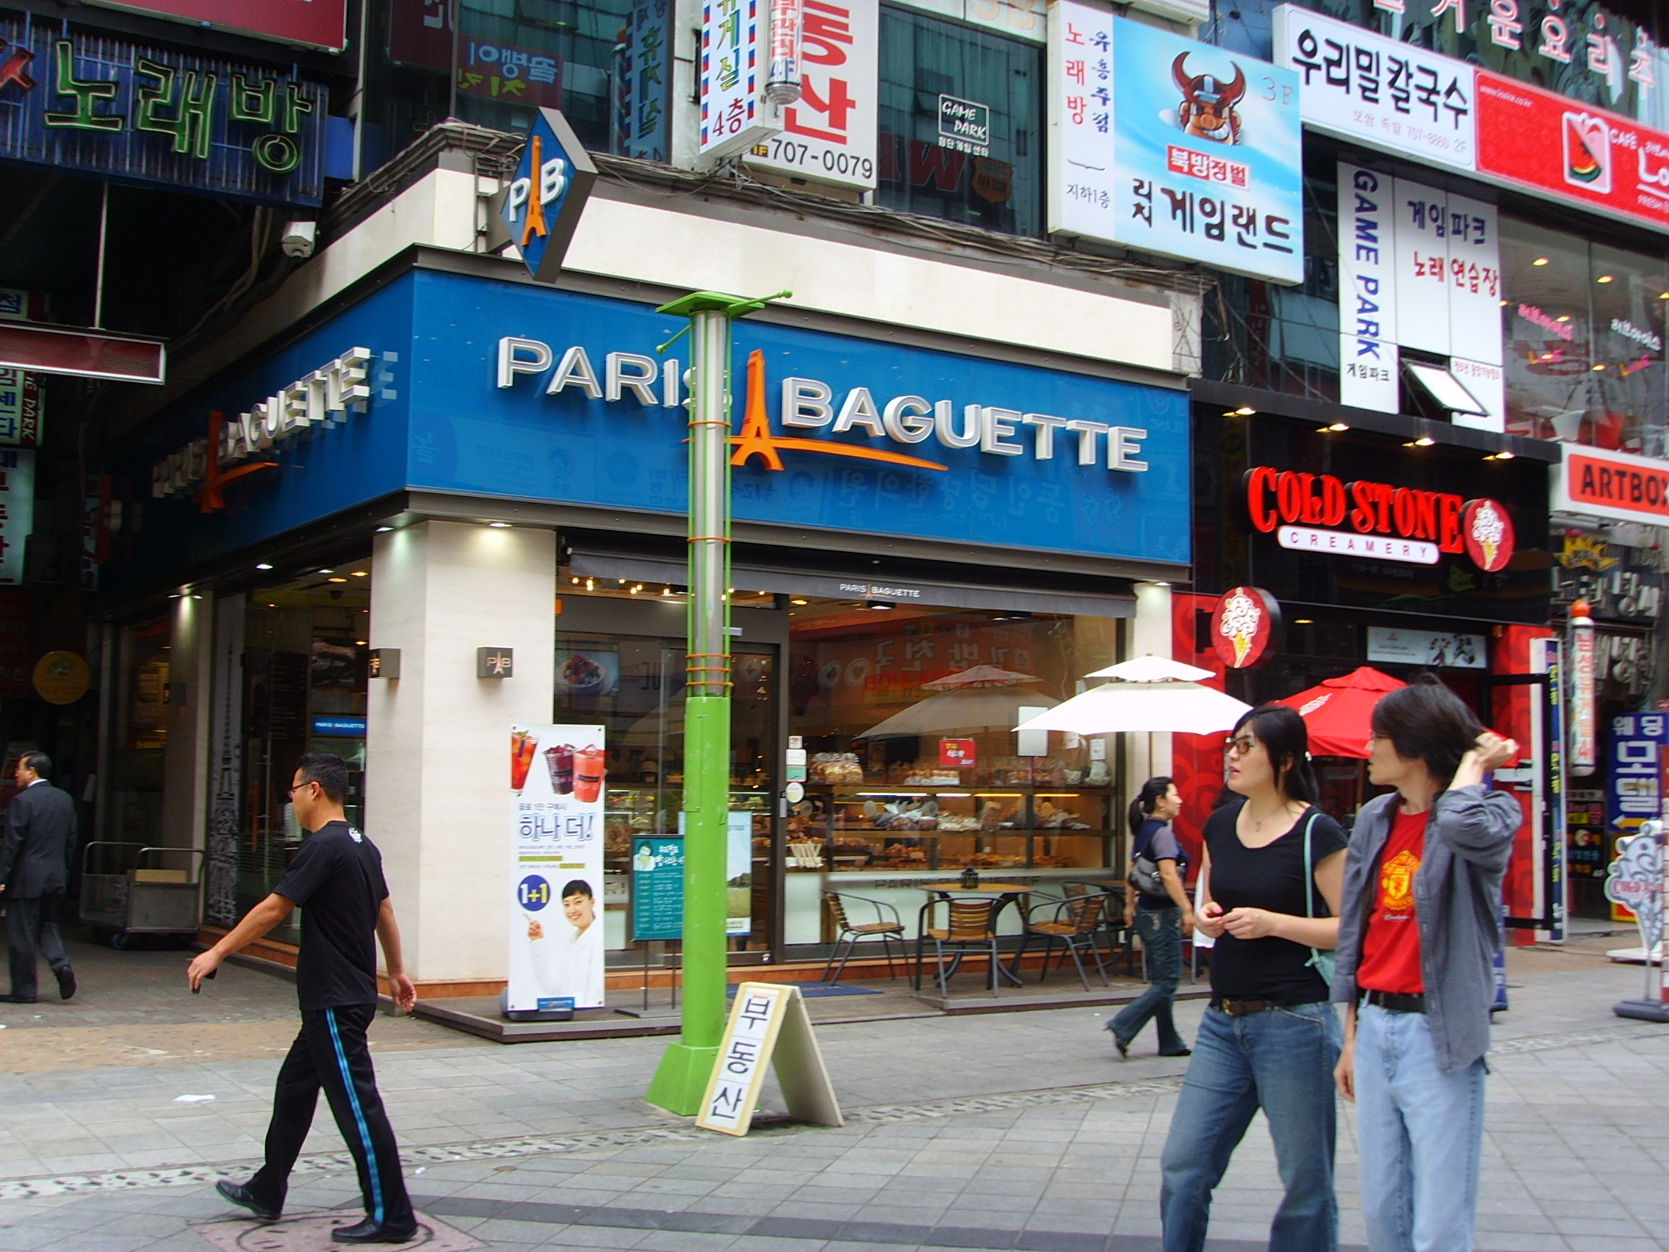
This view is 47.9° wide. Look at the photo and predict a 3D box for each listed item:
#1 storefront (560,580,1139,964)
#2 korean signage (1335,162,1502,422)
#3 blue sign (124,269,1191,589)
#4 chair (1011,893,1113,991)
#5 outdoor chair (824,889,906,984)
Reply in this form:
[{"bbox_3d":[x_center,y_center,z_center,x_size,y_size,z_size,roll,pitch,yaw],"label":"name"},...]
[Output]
[{"bbox_3d":[0.257,1.231,15.257,5.570,2.960,0.200,4,-6,-33],"label":"storefront"},{"bbox_3d":[6.166,-3.402,19.668,2.541,2.500,0.070,4,-6,-33],"label":"korean signage"},{"bbox_3d":[-2.039,-1.261,18.373,7.450,1.620,8.100,4,-6,-32],"label":"blue sign"},{"bbox_3d":[1.765,2.408,14.451,0.580,0.720,0.560,-2,-6,31],"label":"chair"},{"bbox_3d":[0.235,2.380,14.420,0.610,0.730,0.540,0,-5,0],"label":"outdoor chair"}]

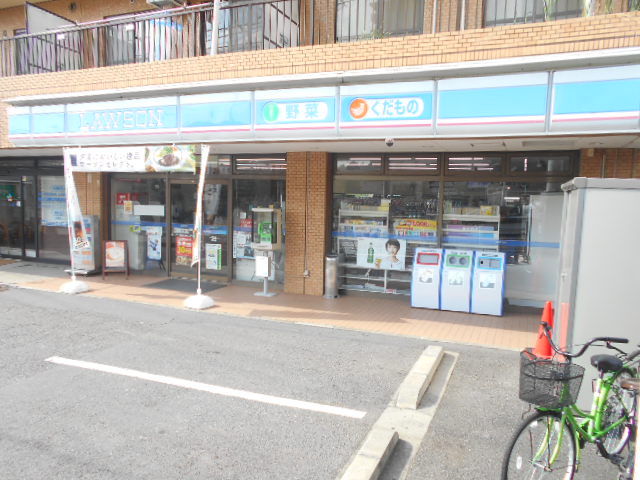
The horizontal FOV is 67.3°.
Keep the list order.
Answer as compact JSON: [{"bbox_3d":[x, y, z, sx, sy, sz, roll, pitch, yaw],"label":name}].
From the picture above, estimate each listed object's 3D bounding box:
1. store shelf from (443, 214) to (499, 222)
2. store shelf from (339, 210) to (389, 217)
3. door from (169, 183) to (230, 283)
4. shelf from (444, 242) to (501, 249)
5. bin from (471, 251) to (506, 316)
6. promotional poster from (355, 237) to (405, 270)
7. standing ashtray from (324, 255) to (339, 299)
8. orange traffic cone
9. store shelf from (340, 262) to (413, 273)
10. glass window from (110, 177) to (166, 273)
[{"bbox_3d":[2.642,-0.380,8.368,0.940,0.100,0.300,3,5,22],"label":"store shelf"},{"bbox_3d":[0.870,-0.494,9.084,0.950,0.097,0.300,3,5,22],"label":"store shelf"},{"bbox_3d":[-2.526,-0.186,10.097,1.540,2.090,0.080,3,5,22],"label":"door"},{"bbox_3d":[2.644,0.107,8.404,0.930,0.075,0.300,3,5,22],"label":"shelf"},{"bbox_3d":[2.766,0.692,7.851,0.485,0.990,0.430,3,5,22],"label":"bin"},{"bbox_3d":[1.119,0.238,8.713,0.910,0.525,0.020,3,5,22],"label":"promotional poster"},{"bbox_3d":[0.219,0.656,8.740,0.250,0.774,0.250,1,5,0],"label":"standing ashtray"},{"bbox_3d":[2.719,1.060,5.727,0.380,0.700,0.380,3,5,22],"label":"orange traffic cone"},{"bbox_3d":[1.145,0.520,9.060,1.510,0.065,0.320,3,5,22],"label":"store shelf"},{"bbox_3d":[-4.042,-0.337,10.706,1.600,2.210,0.080,3,5,22],"label":"glass window"}]

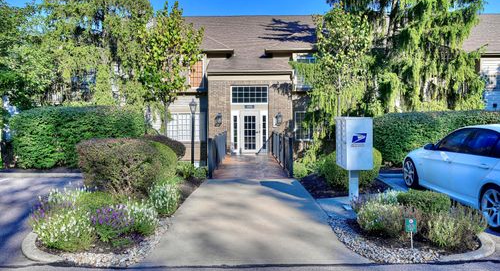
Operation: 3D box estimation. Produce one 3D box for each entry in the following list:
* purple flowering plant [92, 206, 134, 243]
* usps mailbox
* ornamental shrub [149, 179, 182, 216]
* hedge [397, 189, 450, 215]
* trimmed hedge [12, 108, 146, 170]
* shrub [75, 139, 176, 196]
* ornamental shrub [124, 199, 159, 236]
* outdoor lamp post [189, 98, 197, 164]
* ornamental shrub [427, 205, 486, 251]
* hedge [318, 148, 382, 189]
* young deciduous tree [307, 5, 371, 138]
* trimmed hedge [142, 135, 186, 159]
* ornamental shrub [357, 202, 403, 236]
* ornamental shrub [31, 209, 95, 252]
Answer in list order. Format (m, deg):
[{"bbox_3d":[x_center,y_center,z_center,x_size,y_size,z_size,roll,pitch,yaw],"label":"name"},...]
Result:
[{"bbox_3d":[-1.700,1.050,4.450,0.550,0.380,0.520,0,1,0],"label":"purple flowering plant"},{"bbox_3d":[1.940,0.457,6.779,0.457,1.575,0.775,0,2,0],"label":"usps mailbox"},{"bbox_3d":[-1.340,0.940,5.650,0.500,0.500,0.500,0,1,0],"label":"ornamental shrub"},{"bbox_3d":[2.450,0.985,5.100,0.770,0.430,0.720,0,1,0],"label":"hedge"},{"bbox_3d":[-5.150,0.030,11.000,3.900,1.800,1.600,0,1,0],"label":"trimmed hedge"},{"bbox_3d":[-2.500,0.624,7.526,1.750,1.180,1.500,0,2,0],"label":"shrub"},{"bbox_3d":[-1.470,1.086,4.990,0.450,0.430,0.450,0,2,0],"label":"ornamental shrub"},{"bbox_3d":[-1.910,-0.099,12.004,0.260,2.340,0.260,0,2,0],"label":"outdoor lamp post"},{"bbox_3d":[2.560,1.080,4.559,0.720,0.470,0.620,0,2,0],"label":"ornamental shrub"},{"bbox_3d":[2.410,0.720,8.680,1.450,0.910,1.300,0,2,0],"label":"hedge"},{"bbox_3d":[2.700,-1.450,11.000,1.950,5.000,1.950,0,1,0],"label":"young deciduous tree"},{"bbox_3d":[-2.330,0.540,9.300,1.400,1.150,1.400,0,1,0],"label":"trimmed hedge"},{"bbox_3d":[1.790,1.098,4.920,0.620,0.410,0.550,0,2,0],"label":"ornamental shrub"},{"bbox_3d":[-2.210,1.070,4.250,0.730,0.420,0.700,0,1,0],"label":"ornamental shrub"}]

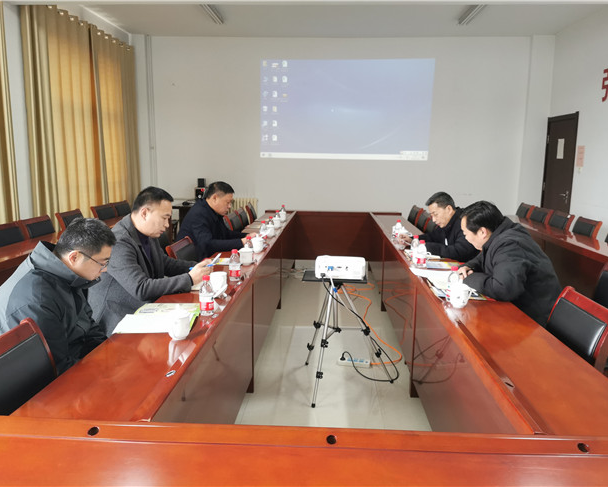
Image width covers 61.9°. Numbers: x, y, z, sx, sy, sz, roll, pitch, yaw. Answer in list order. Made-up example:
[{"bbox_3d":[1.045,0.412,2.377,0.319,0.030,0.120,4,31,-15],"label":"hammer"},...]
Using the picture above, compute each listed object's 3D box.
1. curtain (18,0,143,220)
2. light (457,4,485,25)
[{"bbox_3d":[-2.630,-1.213,6.469,0.140,3.000,2.830,1,10,3],"label":"curtain"},{"bbox_3d":[2.044,-2.768,5.929,0.110,0.090,1.220,1,9,3],"label":"light"}]

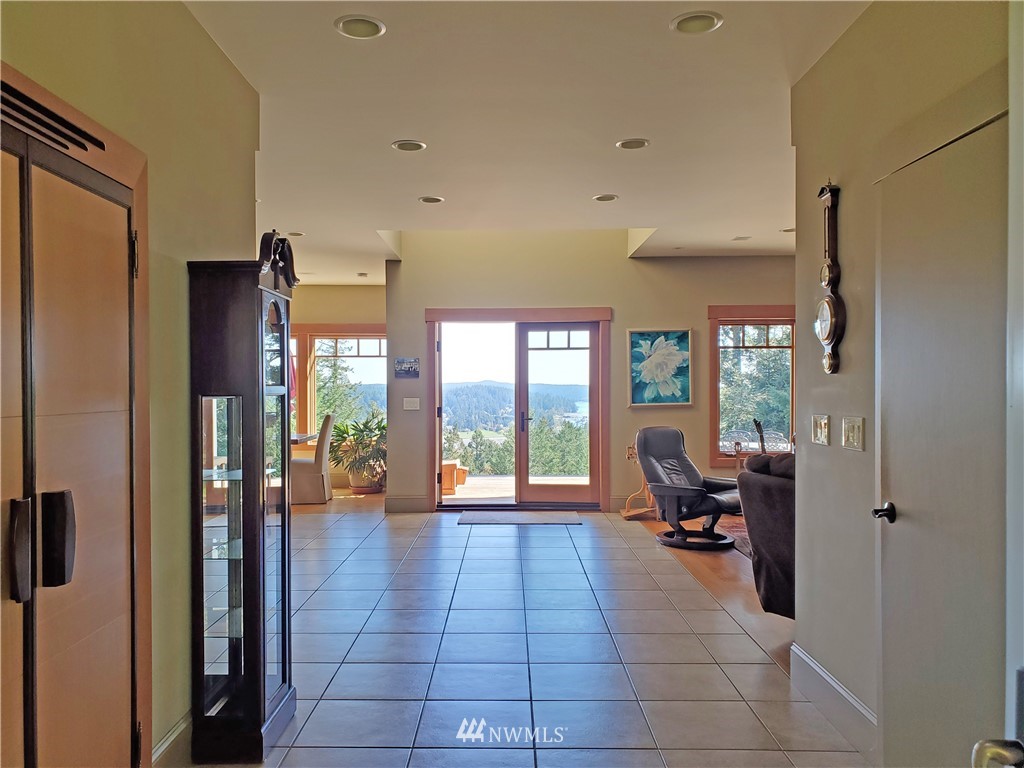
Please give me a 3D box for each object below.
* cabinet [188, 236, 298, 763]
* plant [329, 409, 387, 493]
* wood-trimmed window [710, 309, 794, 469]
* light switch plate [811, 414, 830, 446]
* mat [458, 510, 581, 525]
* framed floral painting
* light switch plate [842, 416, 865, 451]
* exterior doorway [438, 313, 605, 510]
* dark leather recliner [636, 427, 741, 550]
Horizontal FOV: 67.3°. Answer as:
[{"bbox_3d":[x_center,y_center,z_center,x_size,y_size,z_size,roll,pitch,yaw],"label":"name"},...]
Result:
[{"bbox_3d":[-1.030,0.400,3.000,0.285,1.970,0.430,0,0,0],"label":"cabinet"},{"bbox_3d":[-1.870,0.870,9.950,0.930,1.070,0.870,0,0,0],"label":"plant"},{"bbox_3d":[2.680,0.027,8.430,1.050,1.770,0.120,0,0,0],"label":"wood-trimmed window"},{"bbox_3d":[1.320,0.197,3.280,0.012,0.122,0.165,0,0,0],"label":"light switch plate"},{"bbox_3d":[0.087,1.393,8.000,1.230,0.012,0.750,0,0,0],"label":"mat"},{"bbox_3d":[1.611,-0.168,8.375,0.707,0.860,0.040,0,0,0],"label":"framed floral painting"},{"bbox_3d":[1.320,0.191,2.970,0.012,0.122,0.165,0,0,0],"label":"light switch plate"},{"bbox_3d":[0.080,0.325,8.460,1.850,2.100,0.120,0,0,0],"label":"exterior doorway"},{"bbox_3d":[1.600,0.890,6.820,0.840,1.010,0.800,0,0,36],"label":"dark leather recliner"}]

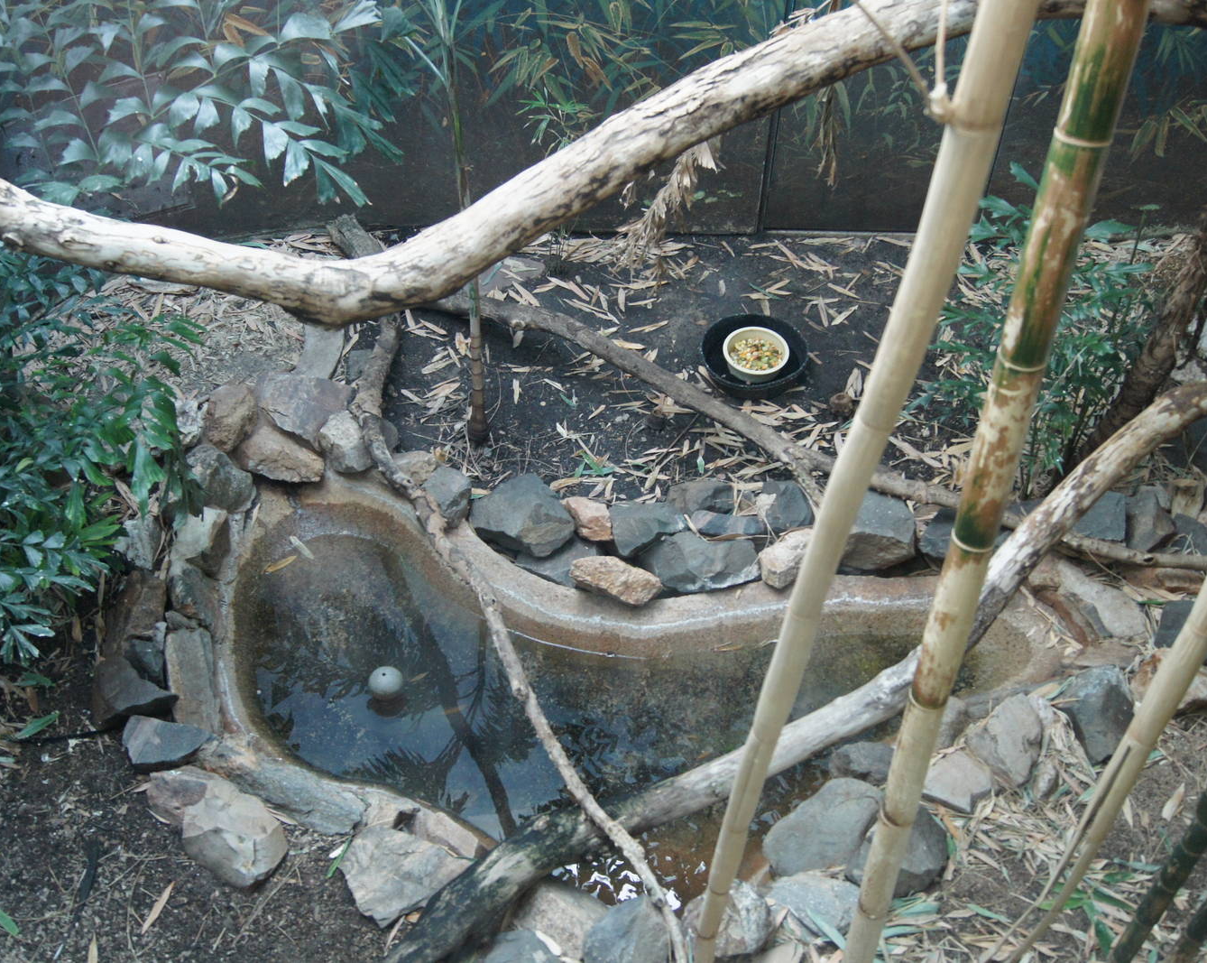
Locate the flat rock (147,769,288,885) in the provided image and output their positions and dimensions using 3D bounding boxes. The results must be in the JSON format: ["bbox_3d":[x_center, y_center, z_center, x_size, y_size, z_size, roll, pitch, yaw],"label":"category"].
[{"bbox_3d":[-0.700,0.619,2.400,0.239,0.099,0.156,38,58,27],"label":"flat rock"}]

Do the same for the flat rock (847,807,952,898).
[{"bbox_3d":[0.561,0.710,2.537,0.175,0.110,0.140,-7,50,-6],"label":"flat rock"}]

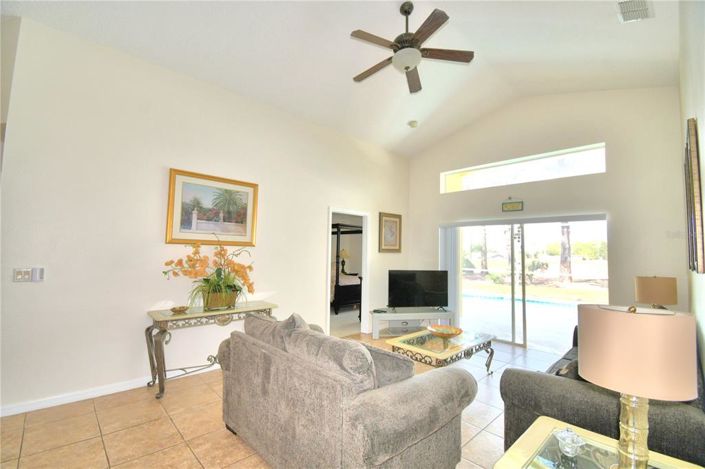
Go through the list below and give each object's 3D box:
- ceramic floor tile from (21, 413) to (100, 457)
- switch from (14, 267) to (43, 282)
[{"bbox_3d":[-2.230,1.528,2.256,0.449,0.012,0.449,4,-5,-42],"label":"ceramic floor tile"},{"bbox_3d":[-2.787,0.354,2.533,0.180,0.118,0.020,4,-5,-41],"label":"switch"}]

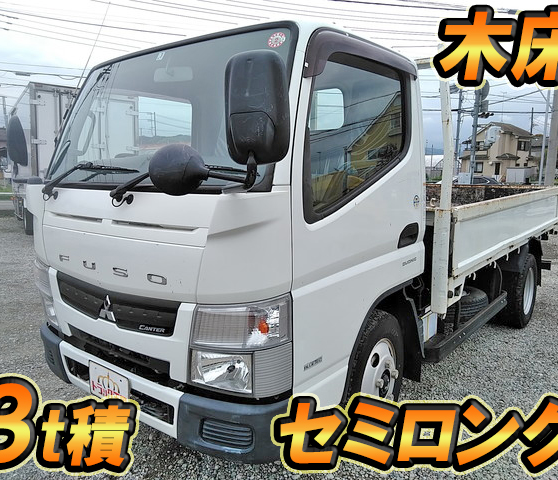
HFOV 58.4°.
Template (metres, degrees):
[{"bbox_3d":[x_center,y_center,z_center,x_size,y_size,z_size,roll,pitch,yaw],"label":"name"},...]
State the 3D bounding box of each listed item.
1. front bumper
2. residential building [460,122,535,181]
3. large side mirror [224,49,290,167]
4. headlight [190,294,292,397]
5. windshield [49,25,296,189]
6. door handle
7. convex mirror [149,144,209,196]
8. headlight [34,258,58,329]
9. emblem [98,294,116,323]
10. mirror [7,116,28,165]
[{"bbox_3d":[-0.661,0.639,2.354,1.690,0.270,0.320,7,11,39],"label":"front bumper"},{"bbox_3d":[29.763,-12.277,67.988,7.200,7.300,8.000,-8,11,-44],"label":"residential building"},{"bbox_3d":[-0.067,-0.418,1.578,0.190,0.340,0.090,1,11,15],"label":"large side mirror"},{"bbox_3d":[-0.145,0.378,1.871,0.330,0.380,0.240,6,11,39],"label":"headlight"},{"bbox_3d":[-0.614,-0.574,2.235,1.580,0.670,0.140,6,-12,39],"label":"windshield"},{"bbox_3d":[0.649,-0.022,2.537,0.050,0.105,0.210,6,11,39],"label":"door handle"},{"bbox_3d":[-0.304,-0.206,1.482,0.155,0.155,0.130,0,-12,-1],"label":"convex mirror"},{"bbox_3d":[-1.192,0.259,2.716,0.330,0.380,0.240,6,11,39],"label":"headlight"},{"bbox_3d":[-0.755,0.300,2.182,0.135,0.120,0.020,6,11,39],"label":"emblem"},{"bbox_3d":[-1.389,-0.527,2.655,0.085,0.275,0.170,-15,17,-36],"label":"mirror"}]

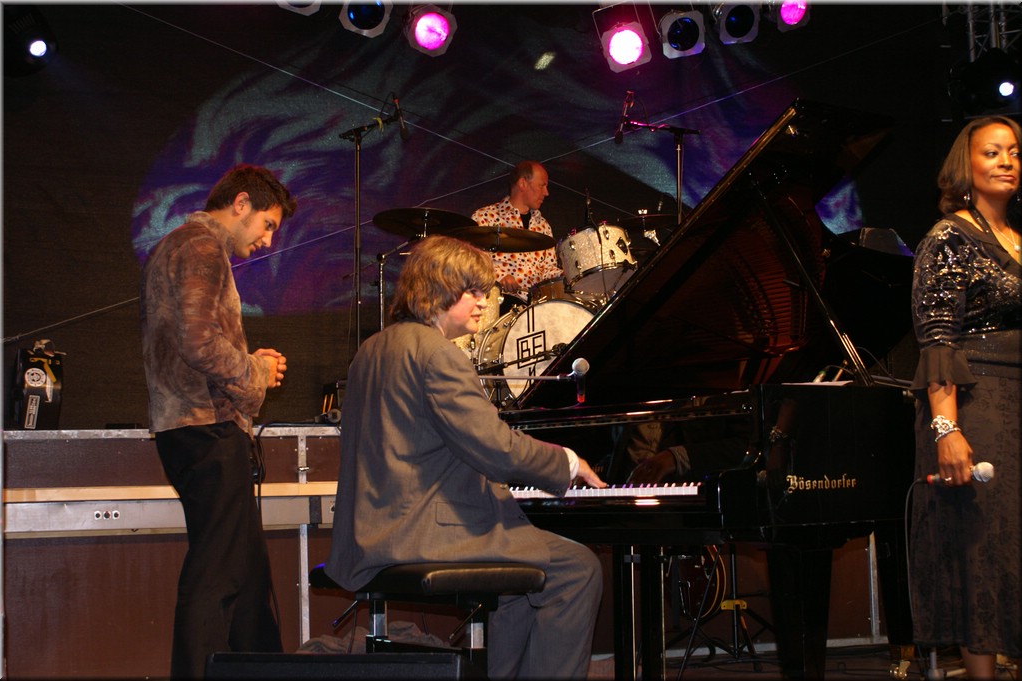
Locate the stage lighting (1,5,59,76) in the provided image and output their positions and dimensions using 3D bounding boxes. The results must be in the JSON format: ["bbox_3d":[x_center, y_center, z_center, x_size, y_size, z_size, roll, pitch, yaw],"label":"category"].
[{"bbox_3d":[-2.677,-1.666,8.100,0.360,0.460,0.400,-10,24,-24],"label":"stage lighting"}]

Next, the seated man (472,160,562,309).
[{"bbox_3d":[0.060,-0.229,7.120,0.600,1.310,0.720,1,-5,-24],"label":"seated man"}]

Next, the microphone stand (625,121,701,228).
[{"bbox_3d":[0.800,-0.332,7.200,0.600,1.520,0.600,1,-5,-24],"label":"microphone stand"}]

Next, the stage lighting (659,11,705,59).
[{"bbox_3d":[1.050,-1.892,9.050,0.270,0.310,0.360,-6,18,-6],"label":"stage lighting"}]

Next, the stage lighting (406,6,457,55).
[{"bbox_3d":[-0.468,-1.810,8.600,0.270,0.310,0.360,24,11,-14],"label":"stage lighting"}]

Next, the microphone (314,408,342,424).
[{"bbox_3d":[-0.698,0.292,5.650,0.050,0.050,0.165,1,-5,-30],"label":"microphone"}]

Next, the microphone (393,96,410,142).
[{"bbox_3d":[-0.515,-1.044,6.950,0.040,0.205,0.040,-13,-4,0],"label":"microphone"}]

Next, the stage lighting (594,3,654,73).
[{"bbox_3d":[0.683,-1.819,8.900,0.290,0.370,0.360,-18,14,7],"label":"stage lighting"}]

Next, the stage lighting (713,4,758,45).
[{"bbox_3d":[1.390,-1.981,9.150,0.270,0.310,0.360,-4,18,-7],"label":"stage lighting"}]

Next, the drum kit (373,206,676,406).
[{"bbox_3d":[0.080,-0.129,6.920,1.550,1.100,1.280,0,-5,-20],"label":"drum kit"}]

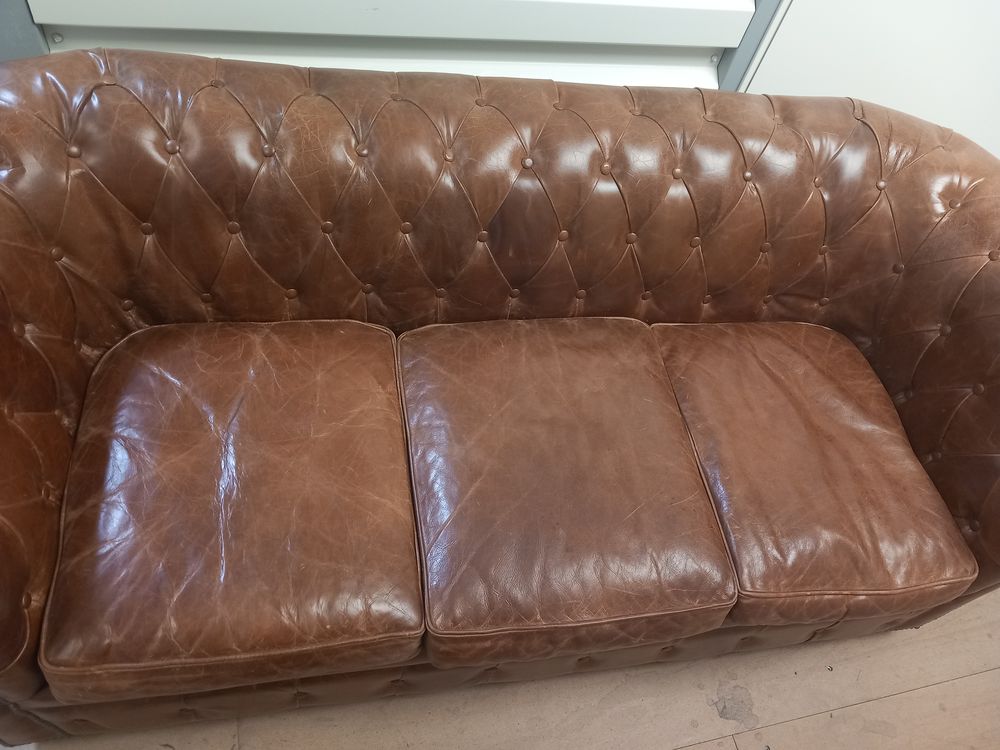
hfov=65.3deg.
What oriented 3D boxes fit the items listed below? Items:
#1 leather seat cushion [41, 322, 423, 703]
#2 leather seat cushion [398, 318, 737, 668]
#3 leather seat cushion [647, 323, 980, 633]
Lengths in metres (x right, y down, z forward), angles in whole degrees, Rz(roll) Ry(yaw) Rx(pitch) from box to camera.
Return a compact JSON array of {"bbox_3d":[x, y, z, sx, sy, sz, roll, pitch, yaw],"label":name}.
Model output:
[{"bbox_3d":[-0.419,0.187,1.299,0.529,0.145,0.592,-1,58,-15],"label":"leather seat cushion"},{"bbox_3d":[0.091,0.177,1.432,0.536,0.145,0.592,-1,58,-15],"label":"leather seat cushion"},{"bbox_3d":[0.586,0.167,1.560,0.497,0.145,0.592,-1,58,-15],"label":"leather seat cushion"}]

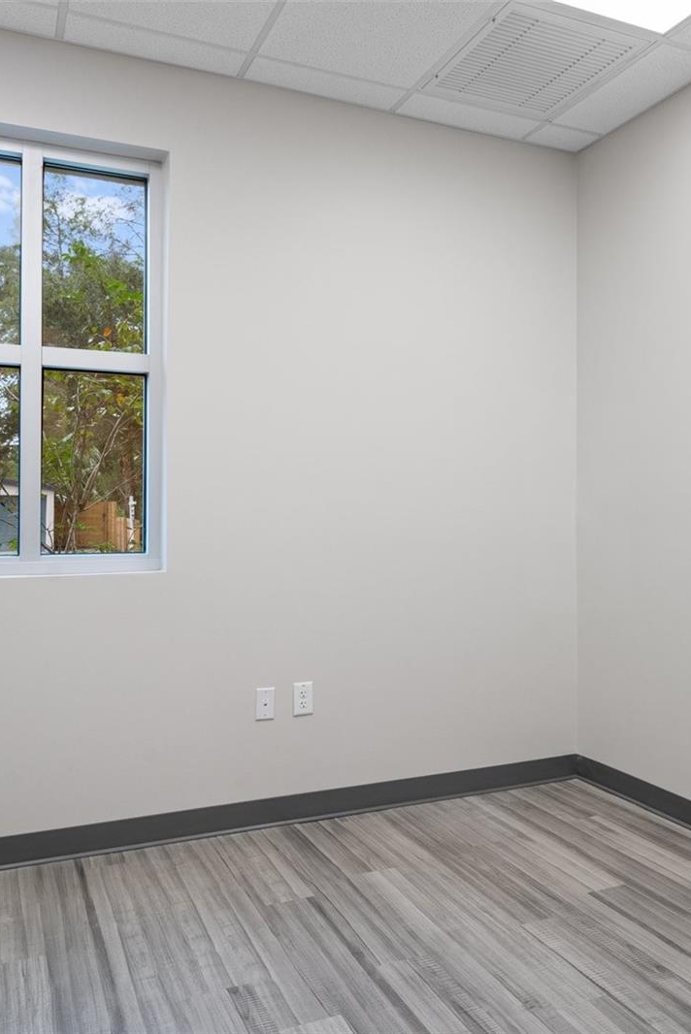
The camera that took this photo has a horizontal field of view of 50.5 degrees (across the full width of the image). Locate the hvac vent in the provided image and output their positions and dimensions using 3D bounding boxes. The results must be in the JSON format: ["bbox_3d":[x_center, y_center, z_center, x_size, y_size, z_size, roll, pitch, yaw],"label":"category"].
[{"bbox_3d":[0.659,-1.614,2.608,0.542,0.030,0.536,0,0,-23],"label":"hvac vent"}]

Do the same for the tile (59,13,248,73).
[{"bbox_3d":[-0.634,-1.608,2.491,0.587,0.020,0.149,0,0,-23],"label":"tile"}]

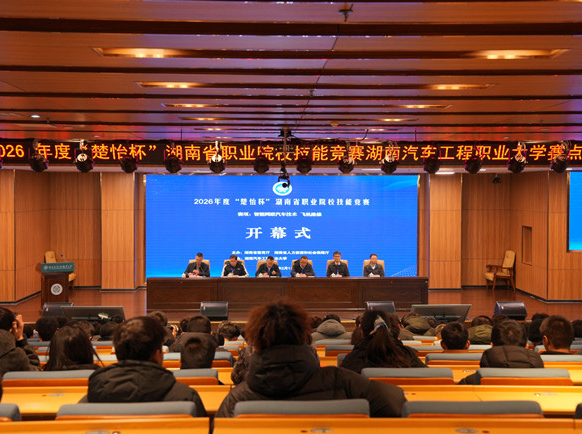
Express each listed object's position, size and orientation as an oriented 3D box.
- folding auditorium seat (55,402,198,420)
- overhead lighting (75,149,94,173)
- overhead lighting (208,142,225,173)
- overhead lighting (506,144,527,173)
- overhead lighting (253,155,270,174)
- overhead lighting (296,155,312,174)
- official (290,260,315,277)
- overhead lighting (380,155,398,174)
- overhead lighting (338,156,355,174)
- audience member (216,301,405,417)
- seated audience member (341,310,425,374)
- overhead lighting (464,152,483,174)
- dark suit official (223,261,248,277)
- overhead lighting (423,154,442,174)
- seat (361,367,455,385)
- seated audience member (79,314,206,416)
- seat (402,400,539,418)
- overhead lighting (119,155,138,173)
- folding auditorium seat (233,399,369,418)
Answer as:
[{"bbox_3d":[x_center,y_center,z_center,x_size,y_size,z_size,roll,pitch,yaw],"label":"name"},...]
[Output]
[{"bbox_3d":[-0.570,1.090,2.930,0.510,0.920,0.600,0,1,0],"label":"folding auditorium seat"},{"bbox_3d":[-4.028,-1.112,15.854,0.370,0.500,0.380,0,2,-2],"label":"overhead lighting"},{"bbox_3d":[-1.442,-1.158,15.948,0.360,0.570,0.380,0,2,-2],"label":"overhead lighting"},{"bbox_3d":[4.320,-1.125,15.500,0.390,0.580,0.380,0,1,0],"label":"overhead lighting"},{"bbox_3d":[-0.580,-1.062,15.979,0.360,0.460,0.380,0,2,-2],"label":"overhead lighting"},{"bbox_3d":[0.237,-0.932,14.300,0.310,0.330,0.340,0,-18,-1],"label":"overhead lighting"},{"bbox_3d":[0.294,1.540,19.620,0.550,1.200,0.750,0,2,-1],"label":"official"},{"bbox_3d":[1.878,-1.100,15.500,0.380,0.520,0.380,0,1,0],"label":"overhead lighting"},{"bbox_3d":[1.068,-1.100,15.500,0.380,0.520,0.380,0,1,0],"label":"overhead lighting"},{"bbox_3d":[0.070,0.933,3.021,0.630,1.250,0.780,0,2,-1],"label":"audience member"},{"bbox_3d":[0.466,1.062,4.319,0.500,1.150,0.720,0,2,-2],"label":"seated audience member"},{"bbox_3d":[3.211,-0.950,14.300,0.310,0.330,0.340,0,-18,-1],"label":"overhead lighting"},{"bbox_3d":[-1.284,1.515,18.750,0.600,1.250,0.720,0,1,0],"label":"dark suit official"},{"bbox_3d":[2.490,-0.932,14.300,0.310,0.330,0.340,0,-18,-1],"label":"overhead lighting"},{"bbox_3d":[0.554,1.198,4.176,0.520,0.950,0.620,0,2,-1],"label":"seat"},{"bbox_3d":[-0.540,0.958,3.120,0.520,1.200,0.750,0,1,0],"label":"seated audience member"},{"bbox_3d":[0.630,1.090,2.880,0.510,0.920,0.550,0,1,0],"label":"seat"},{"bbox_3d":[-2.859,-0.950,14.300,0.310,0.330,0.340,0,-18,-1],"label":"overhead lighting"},{"bbox_3d":[0.034,1.018,2.959,0.480,0.860,0.580,0,2,0],"label":"folding auditorium seat"}]

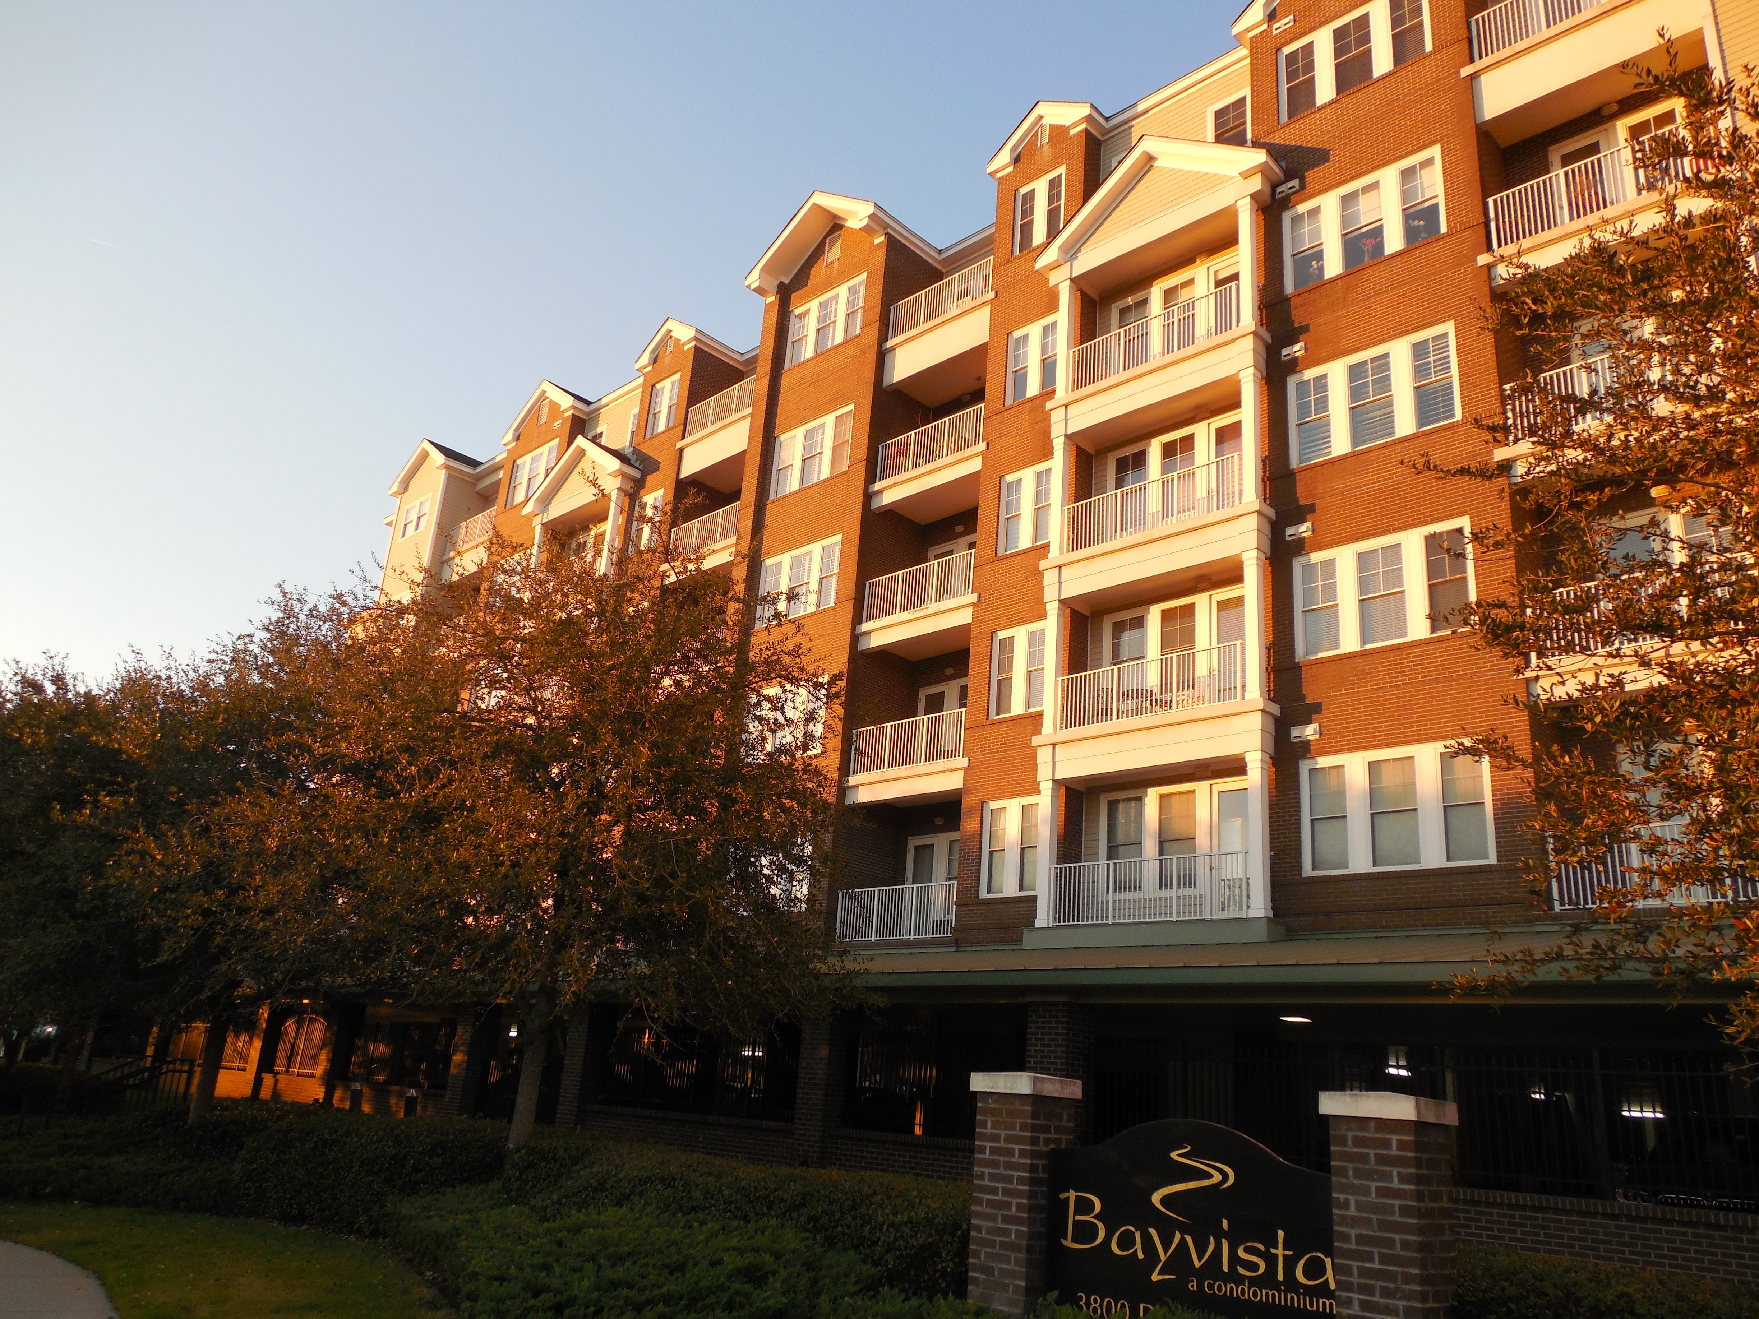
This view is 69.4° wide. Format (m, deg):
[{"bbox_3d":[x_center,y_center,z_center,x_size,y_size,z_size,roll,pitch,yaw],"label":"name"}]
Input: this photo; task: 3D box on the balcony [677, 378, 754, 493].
[{"bbox_3d":[-3.893,-6.188,36.266,3.608,2.294,1.942,-14,-26,43],"label":"balcony"}]

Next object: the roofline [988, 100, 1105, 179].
[{"bbox_3d":[4.127,-12.099,29.729,2.984,1.443,1.400,-13,-25,43],"label":"roofline"}]

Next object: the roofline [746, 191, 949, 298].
[{"bbox_3d":[-0.733,-10.971,34.661,4.987,2.258,3.300,-13,-25,43],"label":"roofline"}]

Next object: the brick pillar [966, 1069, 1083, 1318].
[{"bbox_3d":[0.808,3.138,7.209,0.470,1.485,0.472,-14,-26,43],"label":"brick pillar"}]

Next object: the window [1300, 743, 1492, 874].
[{"bbox_3d":[7.690,2.255,19.013,2.882,1.834,0.139,-14,-26,43],"label":"window"}]

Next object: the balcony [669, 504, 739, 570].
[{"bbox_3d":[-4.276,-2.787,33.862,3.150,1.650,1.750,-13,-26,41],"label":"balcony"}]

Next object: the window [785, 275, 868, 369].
[{"bbox_3d":[-1.365,-8.657,32.683,2.790,1.804,0.120,-13,-26,41],"label":"window"}]

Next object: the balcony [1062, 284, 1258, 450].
[{"bbox_3d":[5.499,-5.649,24.752,4.625,1.998,1.203,-14,-26,43],"label":"balcony"}]

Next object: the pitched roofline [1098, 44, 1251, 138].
[{"bbox_3d":[6.335,-11.789,26.801,3.400,0.620,0.600,-13,-26,41],"label":"pitched roofline"}]

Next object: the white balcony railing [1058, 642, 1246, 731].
[{"bbox_3d":[4.670,0.532,22.339,3.848,1.058,0.074,-14,-26,43],"label":"white balcony railing"}]

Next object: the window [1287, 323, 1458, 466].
[{"bbox_3d":[8.060,-4.297,20.836,2.786,1.787,0.120,-13,-26,41],"label":"window"}]

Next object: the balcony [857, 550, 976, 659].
[{"bbox_3d":[1.486,-0.974,28.361,3.589,1.683,1.998,-14,-26,43],"label":"balcony"}]

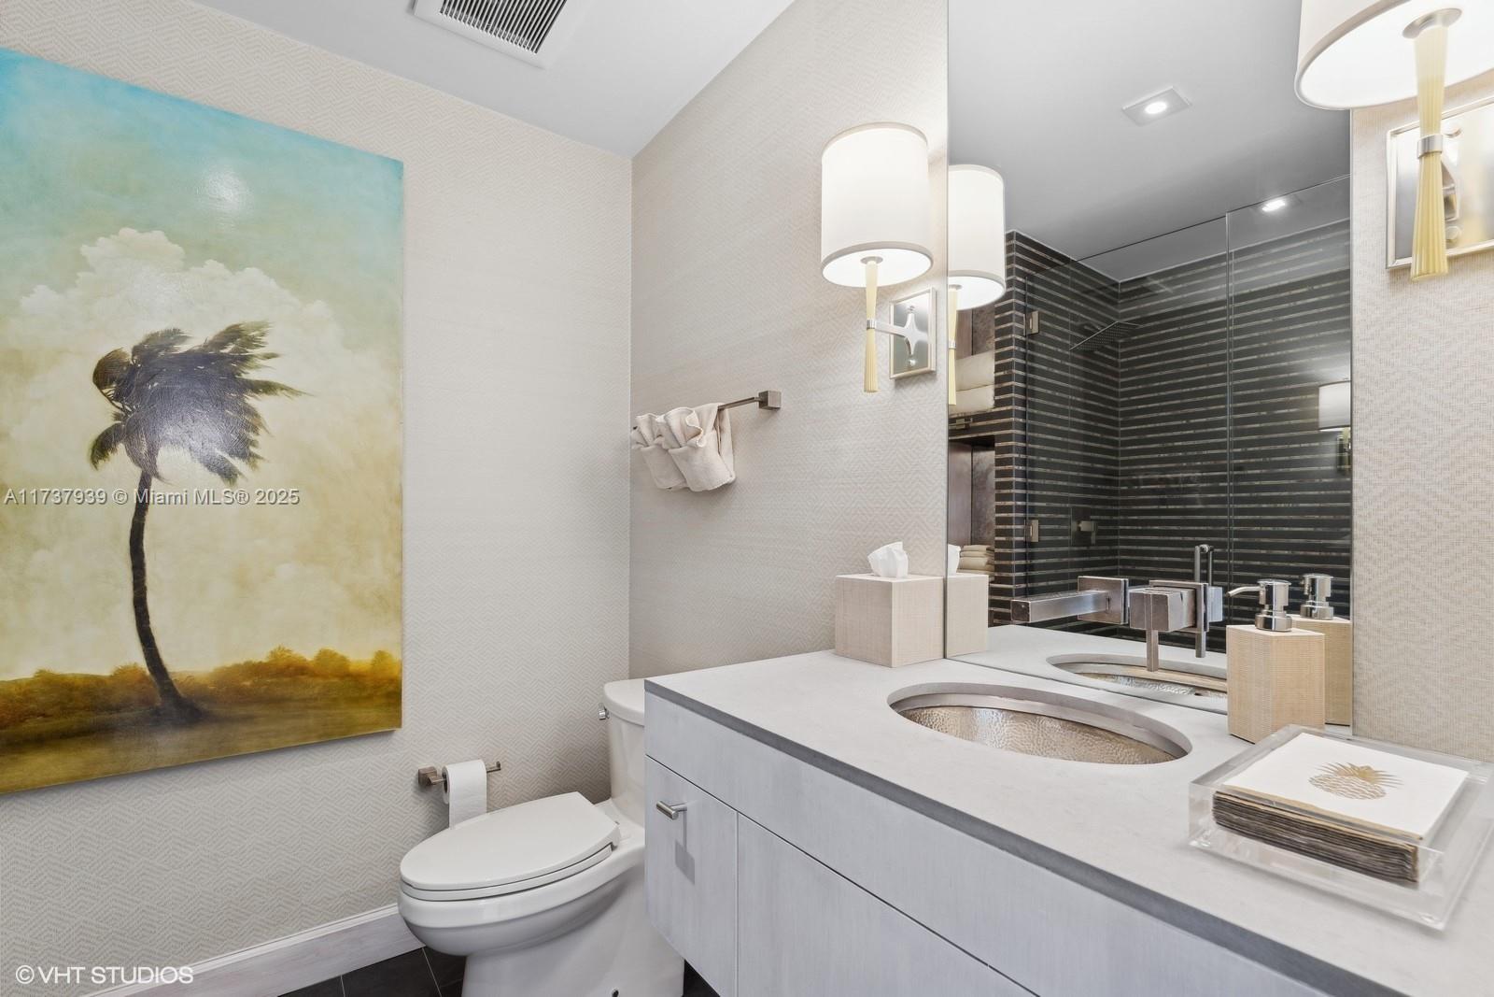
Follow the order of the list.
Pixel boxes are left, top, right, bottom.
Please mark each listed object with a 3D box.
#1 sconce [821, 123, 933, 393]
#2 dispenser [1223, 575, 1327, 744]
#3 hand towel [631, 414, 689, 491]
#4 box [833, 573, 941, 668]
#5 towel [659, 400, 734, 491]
[{"bbox_3d":[0.249,-0.427,1.193,0.220,0.451,0.204,1,-2,-38],"label":"sconce"},{"bbox_3d":[0.590,0.188,0.716,0.100,0.189,0.066,0,-2,-8],"label":"dispenser"},{"bbox_3d":[-0.266,-0.141,1.933,0.110,0.236,0.241,1,-2,-38],"label":"hand towel"},{"bbox_3d":[0.264,0.222,1.173,0.133,0.147,0.134,1,-2,-38],"label":"box"},{"bbox_3d":[-0.137,-0.143,1.761,0.115,0.236,0.236,1,-2,-38],"label":"towel"}]

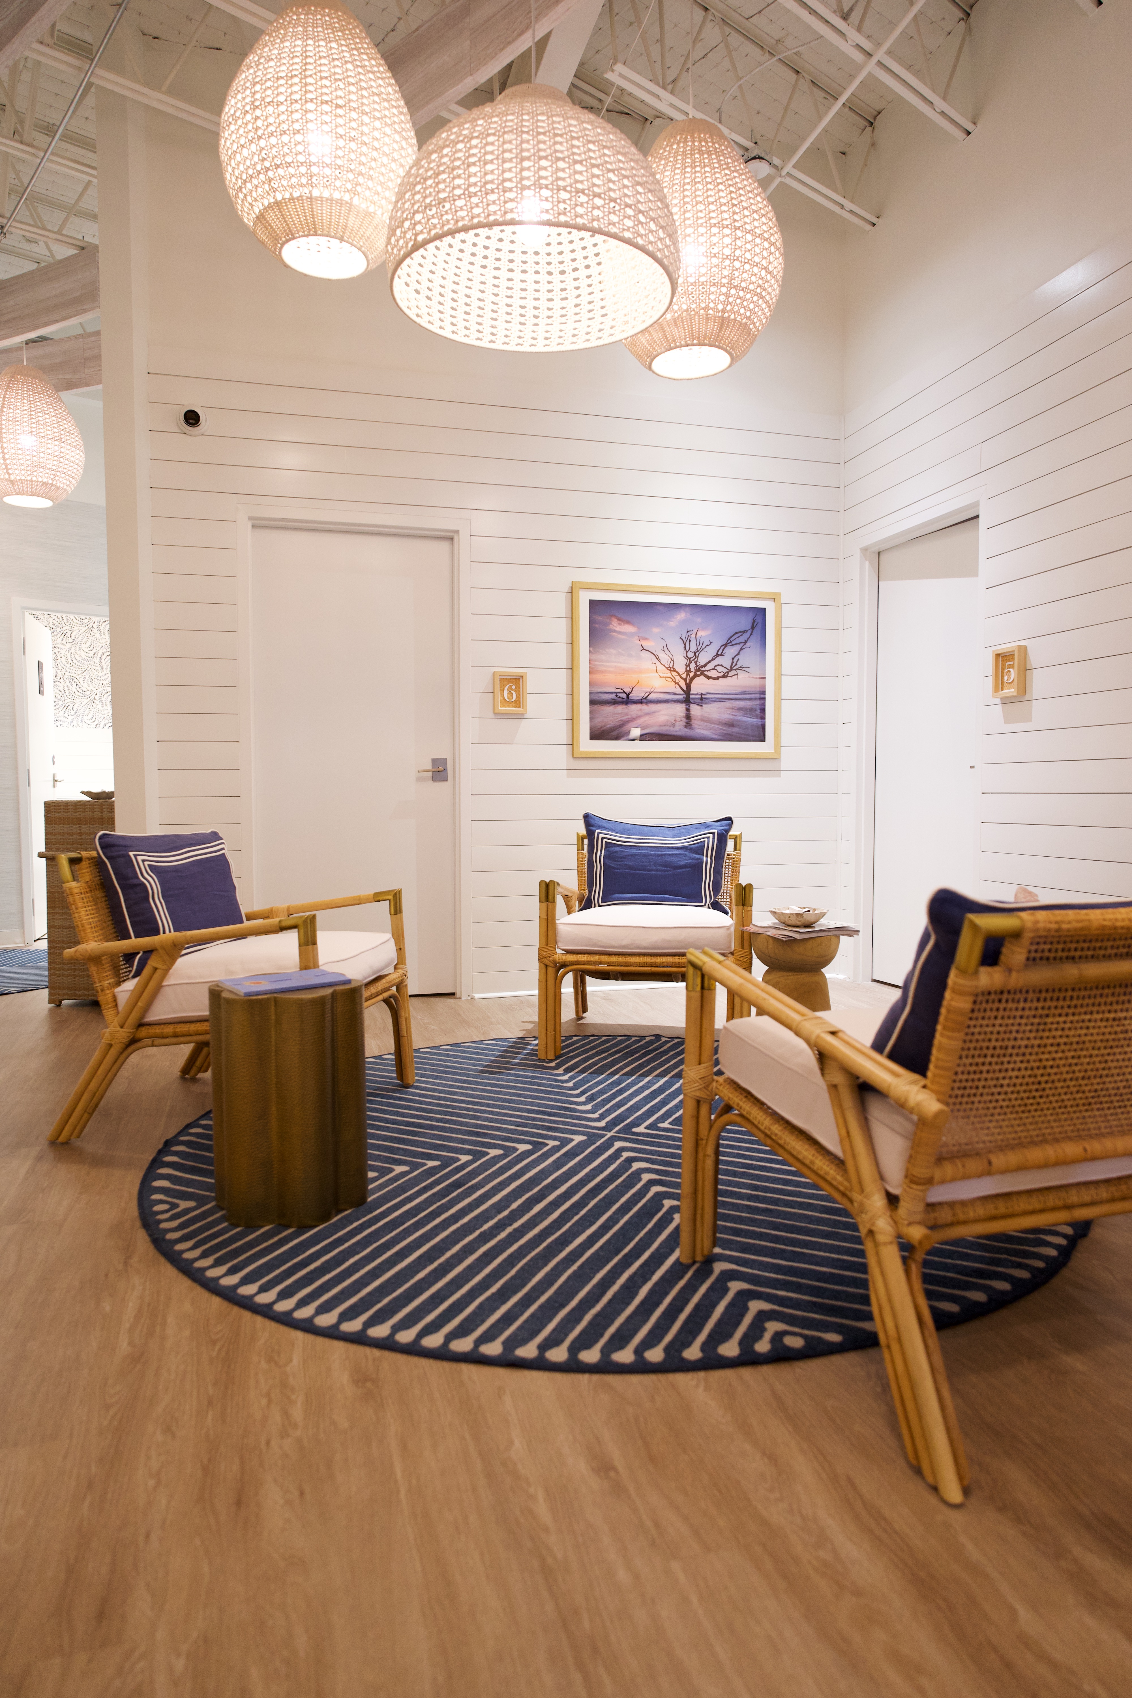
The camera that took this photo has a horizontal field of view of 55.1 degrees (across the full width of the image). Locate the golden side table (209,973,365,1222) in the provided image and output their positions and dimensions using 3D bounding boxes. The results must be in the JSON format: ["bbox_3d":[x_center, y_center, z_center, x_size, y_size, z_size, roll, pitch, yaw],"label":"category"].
[{"bbox_3d":[-0.638,0.566,2.511,0.350,0.506,0.330,0,3,0],"label":"golden side table"}]

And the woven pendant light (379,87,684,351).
[{"bbox_3d":[-0.074,-1.482,2.488,0.670,0.419,0.670,-1,3,-15],"label":"woven pendant light"}]

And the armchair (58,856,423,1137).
[{"bbox_3d":[-0.961,0.391,3.220,0.790,0.795,0.755,0,3,10],"label":"armchair"}]

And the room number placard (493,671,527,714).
[{"bbox_3d":[-0.256,-0.714,4.976,0.154,0.187,0.039,-1,3,-15],"label":"room number placard"}]

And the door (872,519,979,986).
[{"bbox_3d":[1.660,-0.365,4.881,0.045,2.105,0.915,-1,3,-15],"label":"door"}]

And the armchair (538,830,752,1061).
[{"bbox_3d":[0.339,0.341,4.174,0.755,0.795,0.790,0,3,10],"label":"armchair"}]

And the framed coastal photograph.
[{"bbox_3d":[0.542,-0.840,5.191,1.059,0.804,0.032,-1,3,-15],"label":"framed coastal photograph"}]

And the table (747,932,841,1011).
[{"bbox_3d":[0.759,0.521,3.592,0.298,0.482,0.298,-1,3,-15],"label":"table"}]

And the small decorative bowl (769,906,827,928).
[{"bbox_3d":[0.765,0.227,3.575,0.194,0.054,0.194,0,3,0],"label":"small decorative bowl"}]

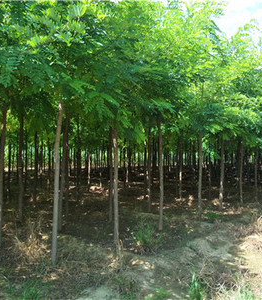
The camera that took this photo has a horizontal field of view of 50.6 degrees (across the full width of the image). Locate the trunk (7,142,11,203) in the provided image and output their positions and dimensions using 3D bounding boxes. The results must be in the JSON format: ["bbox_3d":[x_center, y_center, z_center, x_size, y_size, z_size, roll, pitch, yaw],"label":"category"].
[{"bbox_3d":[-3.715,0.689,8.501,0.070,1.837,0.070,0,-1,0],"label":"trunk"}]

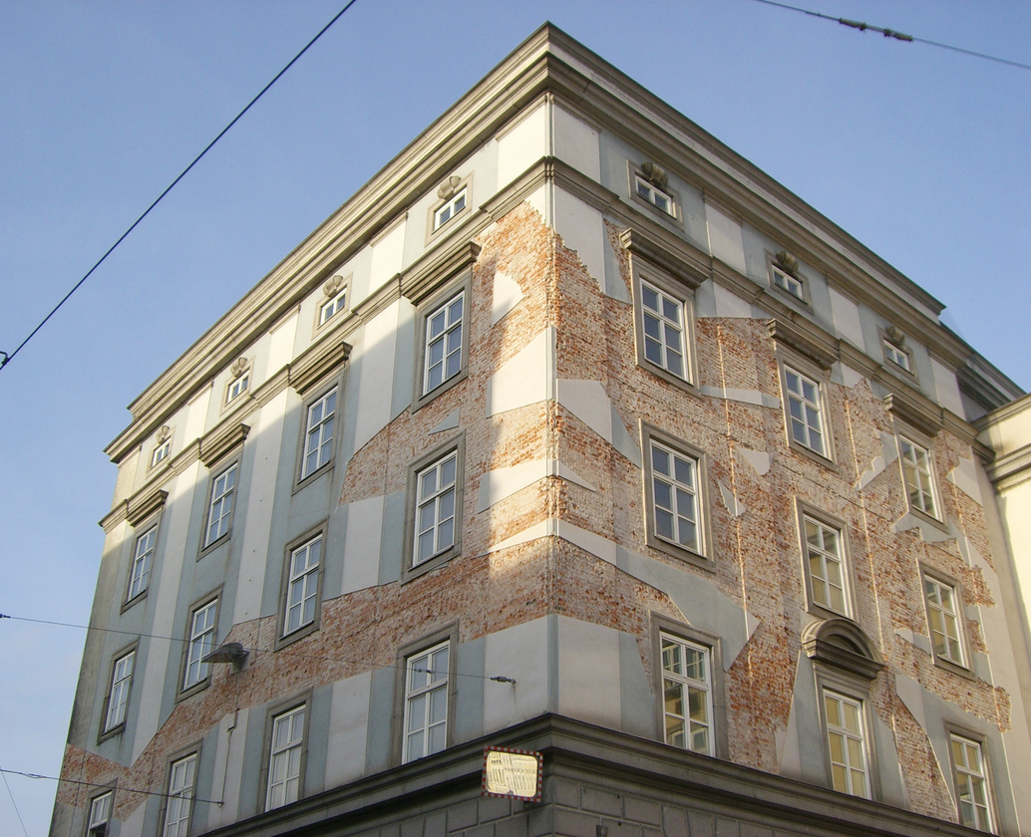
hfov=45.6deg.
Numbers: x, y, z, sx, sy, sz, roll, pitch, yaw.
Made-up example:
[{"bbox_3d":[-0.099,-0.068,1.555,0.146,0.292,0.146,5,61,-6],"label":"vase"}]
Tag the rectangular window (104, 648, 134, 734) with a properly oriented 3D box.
[{"bbox_3d":[-10.535,7.402,33.082,0.160,1.988,1.316,22,-36,-32],"label":"rectangular window"}]

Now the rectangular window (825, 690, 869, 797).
[{"bbox_3d":[6.260,6.308,23.493,1.280,1.988,0.160,25,-38,-36],"label":"rectangular window"}]

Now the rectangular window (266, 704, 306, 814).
[{"bbox_3d":[-4.497,6.857,24.591,0.160,1.988,1.316,22,-36,-32],"label":"rectangular window"}]

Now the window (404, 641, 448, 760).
[{"bbox_3d":[-1.438,4.954,21.245,0.160,1.988,1.316,22,-36,-32],"label":"window"}]

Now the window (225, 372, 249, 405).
[{"bbox_3d":[-7.645,-0.849,34.044,0.150,0.560,1.150,22,-36,-32],"label":"window"}]

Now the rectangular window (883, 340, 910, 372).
[{"bbox_3d":[9.840,-1.604,31.599,1.092,0.588,0.126,25,-39,-34],"label":"rectangular window"}]

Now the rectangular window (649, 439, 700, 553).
[{"bbox_3d":[2.997,1.496,23.032,1.320,2.030,0.160,25,-38,-36],"label":"rectangular window"}]

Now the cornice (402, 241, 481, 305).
[{"bbox_3d":[-1.554,-2.957,25.577,0.308,0.280,2.436,22,-36,-32],"label":"cornice"}]

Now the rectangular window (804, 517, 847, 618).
[{"bbox_3d":[6.213,2.978,24.643,1.190,2.000,0.150,25,-40,-33],"label":"rectangular window"}]

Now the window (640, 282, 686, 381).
[{"bbox_3d":[2.889,-1.715,24.188,1.190,2.000,0.150,25,-40,-33],"label":"window"}]

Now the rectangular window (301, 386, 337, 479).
[{"bbox_3d":[-4.509,0.342,28.173,0.137,2.037,1.228,24,-38,-33],"label":"rectangular window"}]

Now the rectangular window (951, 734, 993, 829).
[{"bbox_3d":[9.626,7.711,25.866,1.228,2.037,0.137,25,-39,-34],"label":"rectangular window"}]

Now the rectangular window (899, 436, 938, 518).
[{"bbox_3d":[10.039,1.498,30.538,1.290,1.980,0.160,25,-38,-36],"label":"rectangular window"}]

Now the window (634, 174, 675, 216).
[{"bbox_3d":[2.991,-4.786,26.561,1.170,0.550,0.150,25,-38,-36],"label":"window"}]

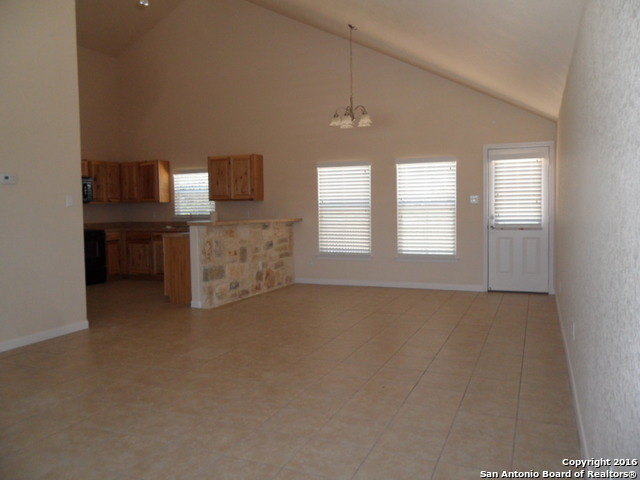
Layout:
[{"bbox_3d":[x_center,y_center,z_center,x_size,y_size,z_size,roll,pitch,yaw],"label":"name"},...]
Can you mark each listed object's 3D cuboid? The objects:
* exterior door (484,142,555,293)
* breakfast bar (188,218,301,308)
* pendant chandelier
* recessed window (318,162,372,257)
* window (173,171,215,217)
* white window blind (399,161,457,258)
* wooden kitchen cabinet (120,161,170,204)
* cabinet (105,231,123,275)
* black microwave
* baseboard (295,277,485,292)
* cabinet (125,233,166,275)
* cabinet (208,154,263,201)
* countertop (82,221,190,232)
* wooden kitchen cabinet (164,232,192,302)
[{"bbox_3d":[2.832,-0.289,7.110,0.875,2.085,0.080,1,3,24],"label":"exterior door"},{"bbox_3d":[-0.984,0.256,7.384,0.440,1.085,2.558,1,3,24],"label":"breakfast bar"},{"bbox_3d":[0.414,-2.206,6.774,0.610,1.360,0.600,-1,3,0],"label":"pendant chandelier"},{"bbox_3d":[0.405,-0.496,8.192,0.950,1.498,0.100,1,3,24],"label":"recessed window"},{"bbox_3d":[-2.351,-0.868,9.330,0.940,0.815,0.080,1,3,24],"label":"window"},{"bbox_3d":[1.634,-0.480,7.643,0.900,1.505,0.110,1,3,24],"label":"white window blind"},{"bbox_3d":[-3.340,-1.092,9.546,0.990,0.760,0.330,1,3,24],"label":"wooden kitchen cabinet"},{"bbox_3d":[-4.061,0.282,9.278,0.613,0.884,0.371,1,3,24],"label":"cabinet"},{"bbox_3d":[-4.379,-0.864,8.644,0.410,0.435,0.760,1,3,24],"label":"black microwave"},{"bbox_3d":[1.002,0.702,7.941,3.085,0.087,0.020,1,3,24],"label":"baseboard"},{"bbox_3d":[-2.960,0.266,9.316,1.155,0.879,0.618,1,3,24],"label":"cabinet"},{"bbox_3d":[-1.468,-1.075,8.738,0.904,0.771,0.331,1,3,24],"label":"cabinet"},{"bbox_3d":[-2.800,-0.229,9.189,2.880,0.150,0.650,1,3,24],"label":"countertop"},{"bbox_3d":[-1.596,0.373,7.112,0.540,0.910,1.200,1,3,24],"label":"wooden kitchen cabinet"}]

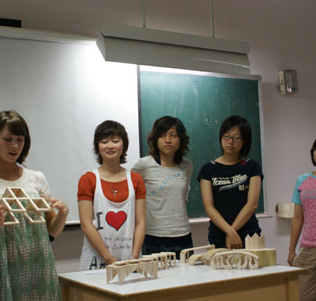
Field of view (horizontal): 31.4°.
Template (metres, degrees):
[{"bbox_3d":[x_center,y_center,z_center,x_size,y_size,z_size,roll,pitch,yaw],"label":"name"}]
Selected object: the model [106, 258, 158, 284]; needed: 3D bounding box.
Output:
[{"bbox_3d":[-0.116,0.585,2.697,0.260,0.082,0.070,1,-5,-38],"label":"model"}]

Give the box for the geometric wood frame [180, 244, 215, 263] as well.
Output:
[{"bbox_3d":[0.237,0.626,3.395,0.050,0.073,0.320,-5,-5,40],"label":"geometric wood frame"}]

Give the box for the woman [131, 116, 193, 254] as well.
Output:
[{"bbox_3d":[0.047,0.610,3.424,0.400,1.639,0.280,-1,-4,-6],"label":"woman"}]

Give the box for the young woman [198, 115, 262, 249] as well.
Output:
[{"bbox_3d":[0.473,0.599,3.494,0.410,1.645,0.300,-2,-4,2],"label":"young woman"}]

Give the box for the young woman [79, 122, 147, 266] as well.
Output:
[{"bbox_3d":[-0.267,0.626,3.265,0.410,1.605,0.320,-1,-4,-12],"label":"young woman"}]

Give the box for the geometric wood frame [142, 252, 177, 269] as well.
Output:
[{"bbox_3d":[0.008,0.610,3.086,0.090,0.076,0.185,-5,-5,37],"label":"geometric wood frame"}]

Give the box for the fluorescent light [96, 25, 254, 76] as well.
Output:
[{"bbox_3d":[0.136,-0.710,4.164,1.230,0.250,0.170,1,-5,-30],"label":"fluorescent light"}]

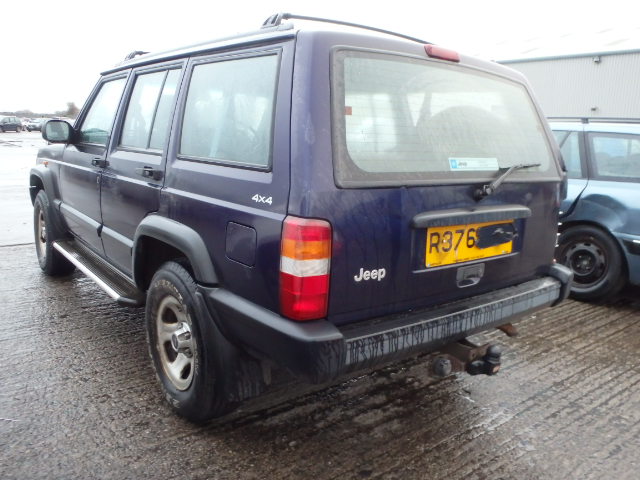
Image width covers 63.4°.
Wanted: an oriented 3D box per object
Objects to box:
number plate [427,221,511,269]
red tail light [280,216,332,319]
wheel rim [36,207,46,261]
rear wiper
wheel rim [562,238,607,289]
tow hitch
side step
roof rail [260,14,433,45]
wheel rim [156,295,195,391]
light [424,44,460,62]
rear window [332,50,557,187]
[{"bbox_3d":[0.583,0.005,1.991,0.540,0.150,0.015,-6,11,-38],"label":"number plate"},{"bbox_3d":[-0.041,0.084,1.540,0.130,0.305,0.090,-6,15,-38],"label":"red tail light"},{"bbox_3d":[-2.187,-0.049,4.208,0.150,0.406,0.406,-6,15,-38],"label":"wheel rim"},{"bbox_3d":[0.771,-0.243,2.084,0.490,0.140,0.085,-6,1,-38],"label":"rear wiper"},{"bbox_3d":[2.176,0.188,4.198,0.140,0.390,0.390,-5,14,-35],"label":"wheel rim"},{"bbox_3d":[0.516,0.423,1.927,0.350,0.150,0.220,-6,15,-38],"label":"tow hitch"},{"bbox_3d":[-1.326,0.168,3.116,0.190,0.070,1.480,-6,15,-38],"label":"side step"},{"bbox_3d":[0.266,-0.876,2.271,1.200,0.100,0.070,-6,15,-38],"label":"roof rail"},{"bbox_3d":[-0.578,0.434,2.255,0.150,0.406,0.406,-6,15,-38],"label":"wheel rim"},{"bbox_3d":[0.482,-0.723,2.018,0.180,0.048,0.055,-6,15,-38],"label":"light"},{"bbox_3d":[0.531,-0.443,1.996,1.330,0.450,0.060,-6,-9,-38],"label":"rear window"}]

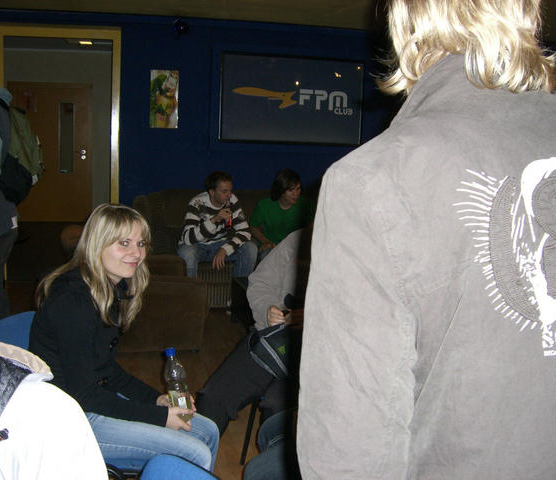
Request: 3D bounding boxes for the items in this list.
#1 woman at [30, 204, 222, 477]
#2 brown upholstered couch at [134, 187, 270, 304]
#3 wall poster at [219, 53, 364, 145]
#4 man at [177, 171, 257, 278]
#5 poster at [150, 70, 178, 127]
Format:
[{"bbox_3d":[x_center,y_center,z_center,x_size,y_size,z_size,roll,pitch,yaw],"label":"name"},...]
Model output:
[{"bbox_3d":[-0.451,0.483,2.078,0.680,1.170,0.460,5,9,21],"label":"woman"},{"bbox_3d":[-0.279,0.047,6.088,1.950,0.880,0.950,0,9,-13],"label":"brown upholstered couch"},{"bbox_3d":[0.141,-1.285,6.508,1.361,0.800,0.040,0,9,-13],"label":"wall poster"},{"bbox_3d":[-0.503,-0.019,5.725,0.600,1.100,0.750,0,9,-13],"label":"man"},{"bbox_3d":[-1.016,-1.254,6.261,0.245,0.514,0.012,0,9,-13],"label":"poster"}]

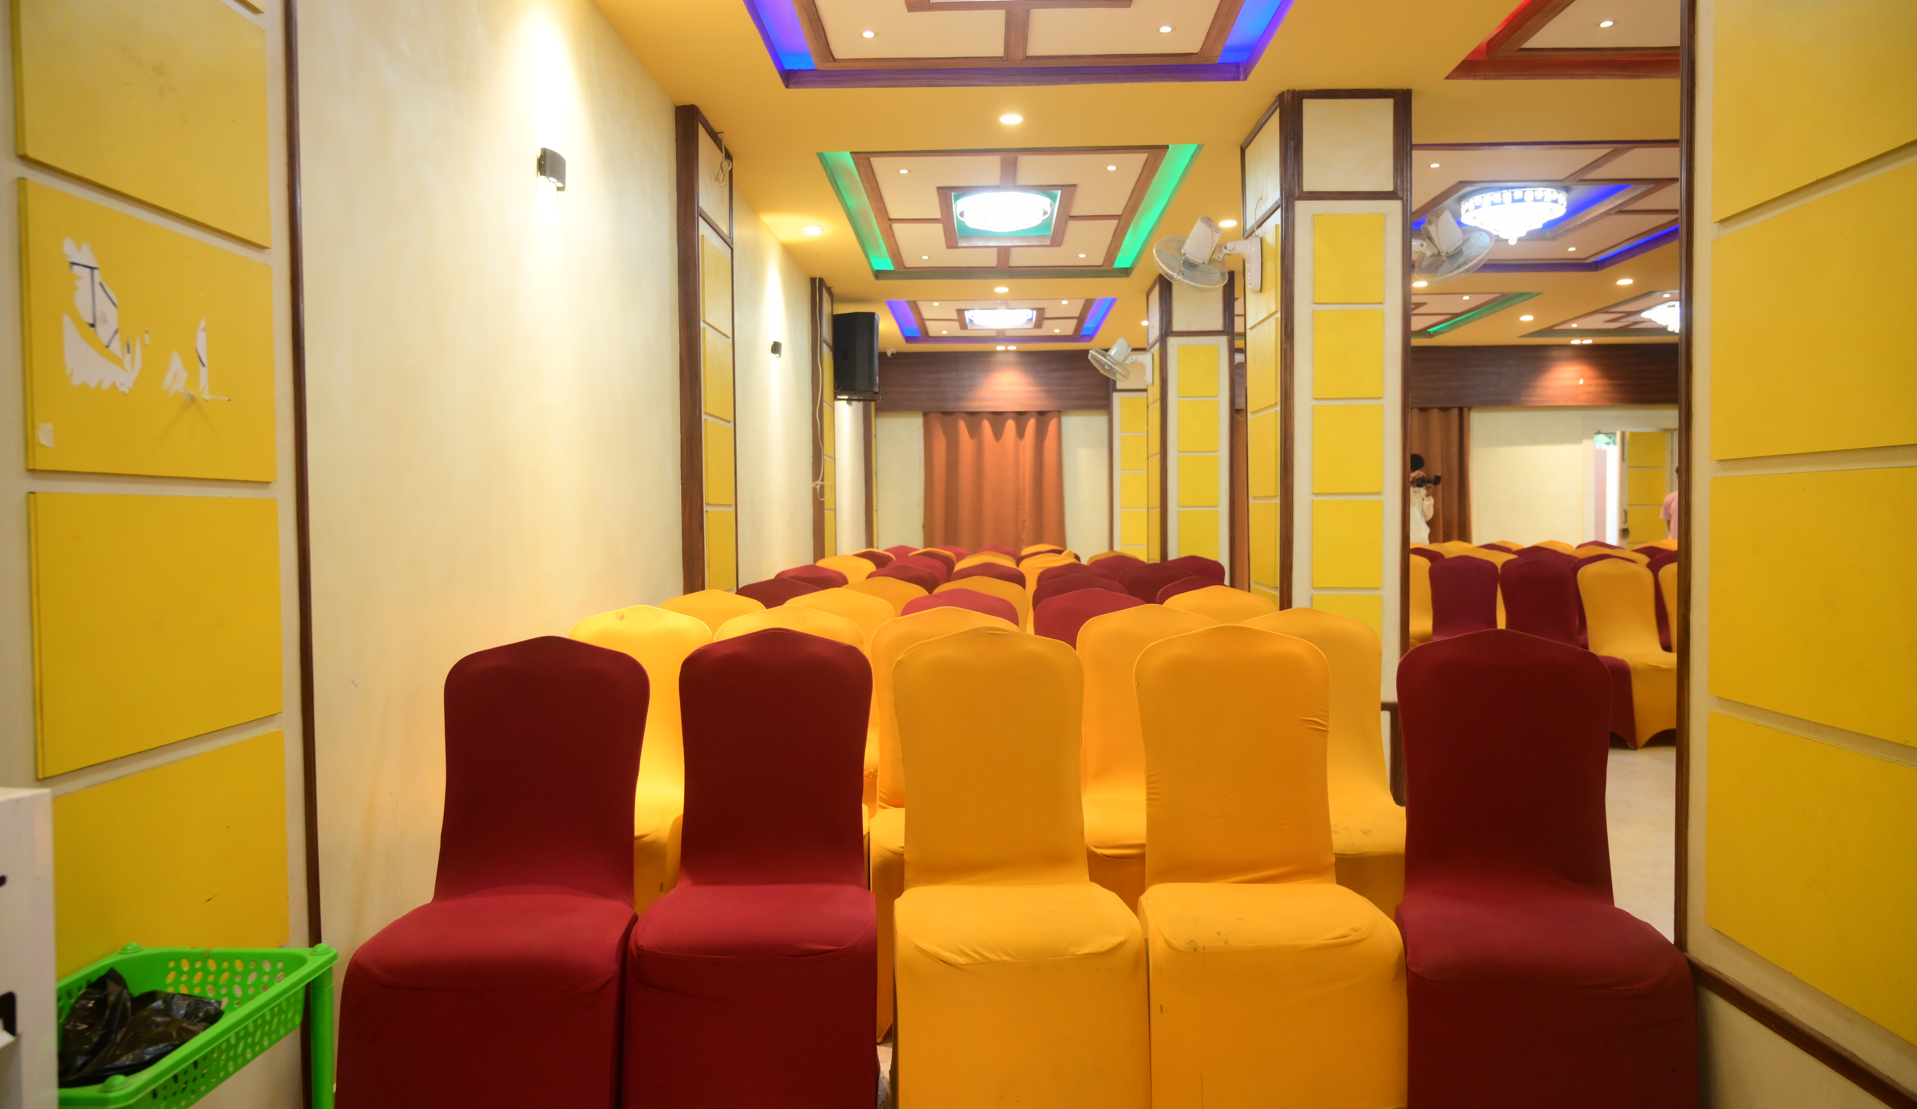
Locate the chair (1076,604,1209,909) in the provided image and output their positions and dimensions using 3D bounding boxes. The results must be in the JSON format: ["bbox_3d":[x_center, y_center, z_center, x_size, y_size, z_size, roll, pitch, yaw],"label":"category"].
[{"bbox_3d":[0.497,0.604,3.078,0.445,0.935,0.530,0,2,2],"label":"chair"}]

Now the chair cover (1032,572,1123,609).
[{"bbox_3d":[0.499,0.554,5.003,0.450,0.930,0.580,0,2,1],"label":"chair cover"}]

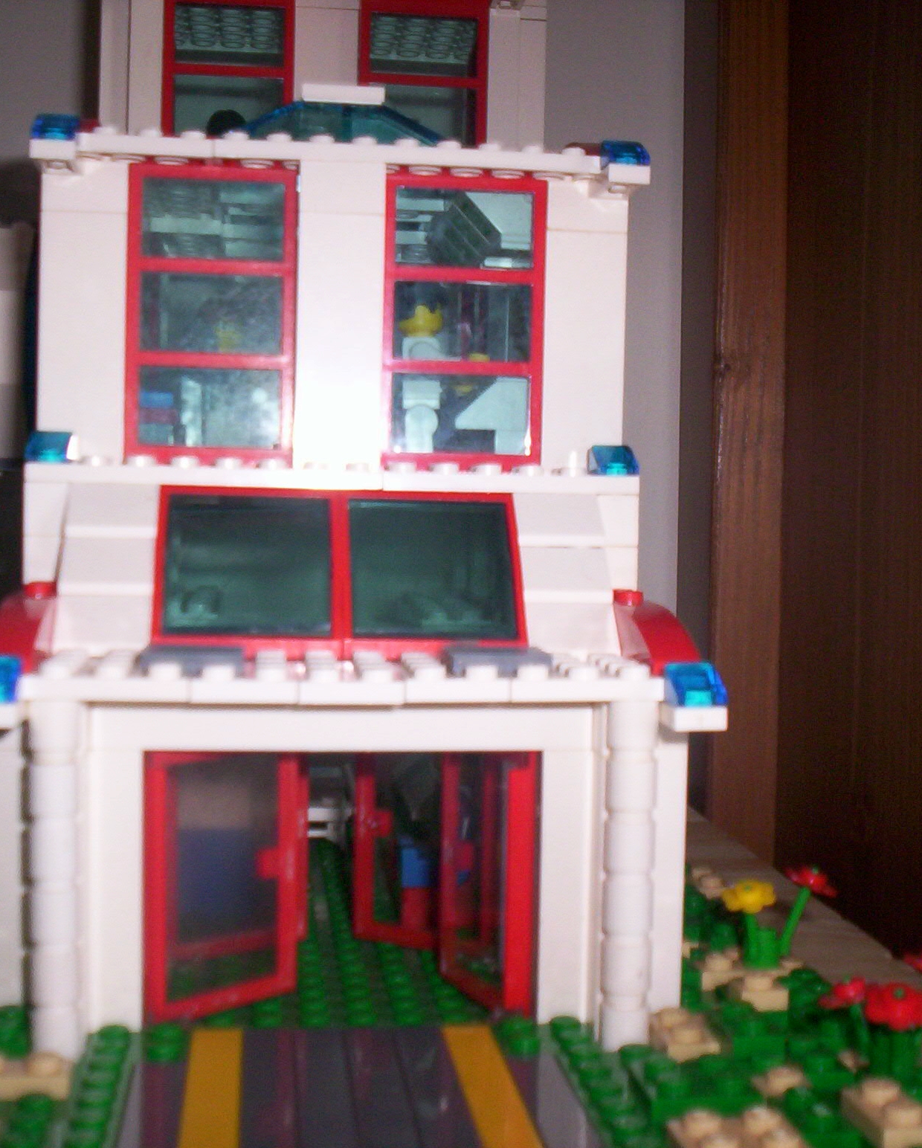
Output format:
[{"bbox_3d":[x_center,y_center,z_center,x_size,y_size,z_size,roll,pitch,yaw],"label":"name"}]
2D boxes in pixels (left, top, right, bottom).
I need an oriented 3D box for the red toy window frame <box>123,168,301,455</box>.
[{"bbox_3d":[-0.048,-0.049,0.317,0.032,0.058,0.008,1,3,-7],"label":"red toy window frame"}]

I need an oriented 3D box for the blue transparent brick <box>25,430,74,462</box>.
[{"bbox_3d":[-0.074,-0.023,0.299,0.008,0.006,0.008,1,3,-7],"label":"blue transparent brick"}]

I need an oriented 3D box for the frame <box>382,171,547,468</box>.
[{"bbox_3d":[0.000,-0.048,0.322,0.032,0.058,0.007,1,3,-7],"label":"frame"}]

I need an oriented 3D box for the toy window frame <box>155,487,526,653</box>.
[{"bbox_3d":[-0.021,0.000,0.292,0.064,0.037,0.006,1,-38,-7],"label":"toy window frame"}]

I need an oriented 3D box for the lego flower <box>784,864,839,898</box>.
[{"bbox_3d":[0.064,0.057,0.303,0.010,0.004,0.010,23,-7,0],"label":"lego flower"}]

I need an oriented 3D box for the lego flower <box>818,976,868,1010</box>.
[{"bbox_3d":[0.057,0.061,0.242,0.010,0.004,0.010,-21,-1,-5],"label":"lego flower"}]

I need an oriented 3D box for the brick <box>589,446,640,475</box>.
[{"bbox_3d":[0.029,-0.021,0.311,0.008,0.006,0.008,1,3,-7],"label":"brick"}]

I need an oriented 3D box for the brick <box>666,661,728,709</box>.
[{"bbox_3d":[0.036,0.017,0.249,0.008,0.006,0.008,1,3,-7],"label":"brick"}]

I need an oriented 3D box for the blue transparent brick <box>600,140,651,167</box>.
[{"bbox_3d":[0.031,-0.079,0.309,0.008,0.006,0.008,1,3,-7],"label":"blue transparent brick"}]

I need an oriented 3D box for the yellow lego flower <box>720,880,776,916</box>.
[{"bbox_3d":[0.051,0.057,0.288,0.010,0.004,0.010,-4,15,-6],"label":"yellow lego flower"}]

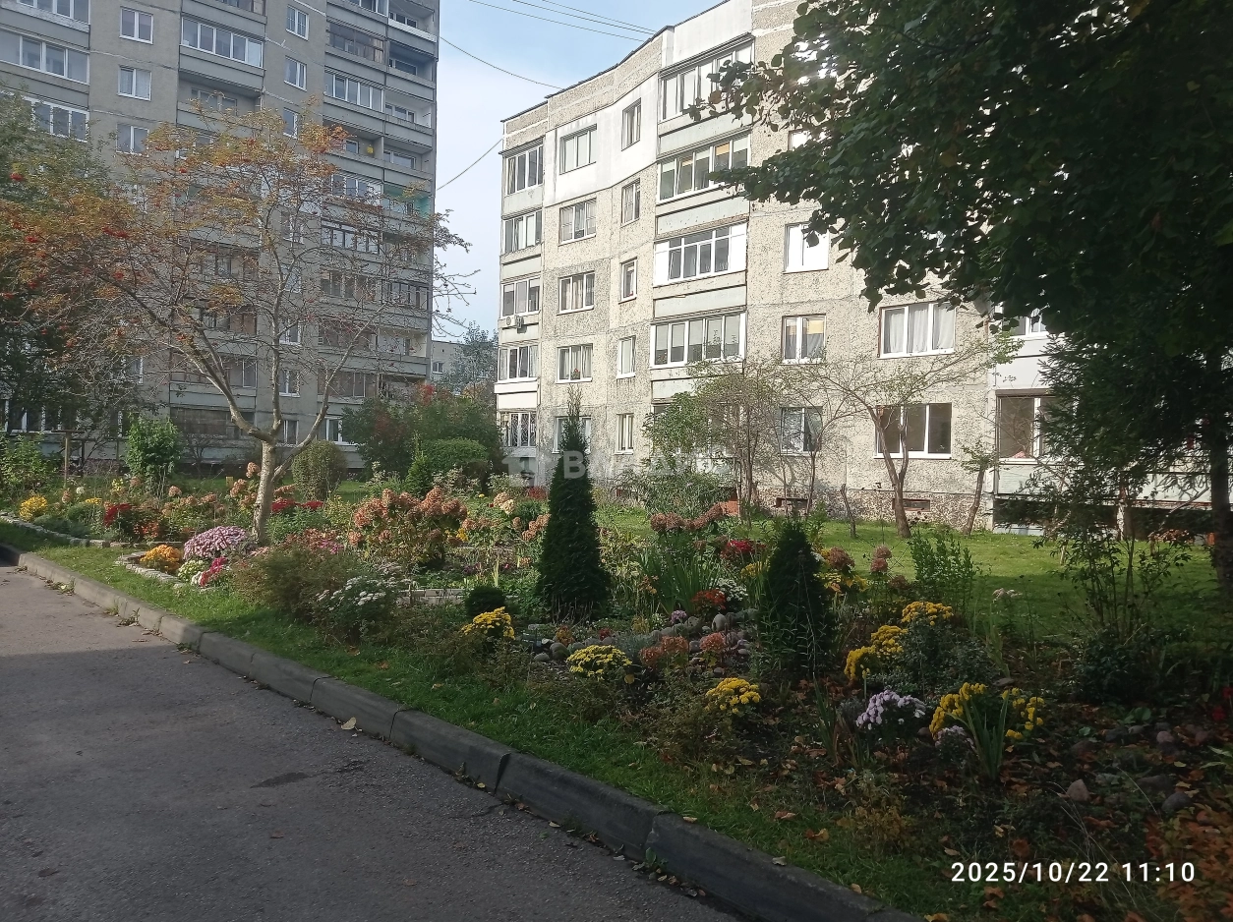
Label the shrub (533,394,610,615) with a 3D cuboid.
[{"bbox_3d":[-0.379,0.363,8.450,0.640,1.950,0.640,2,0,0],"label":"shrub"}]

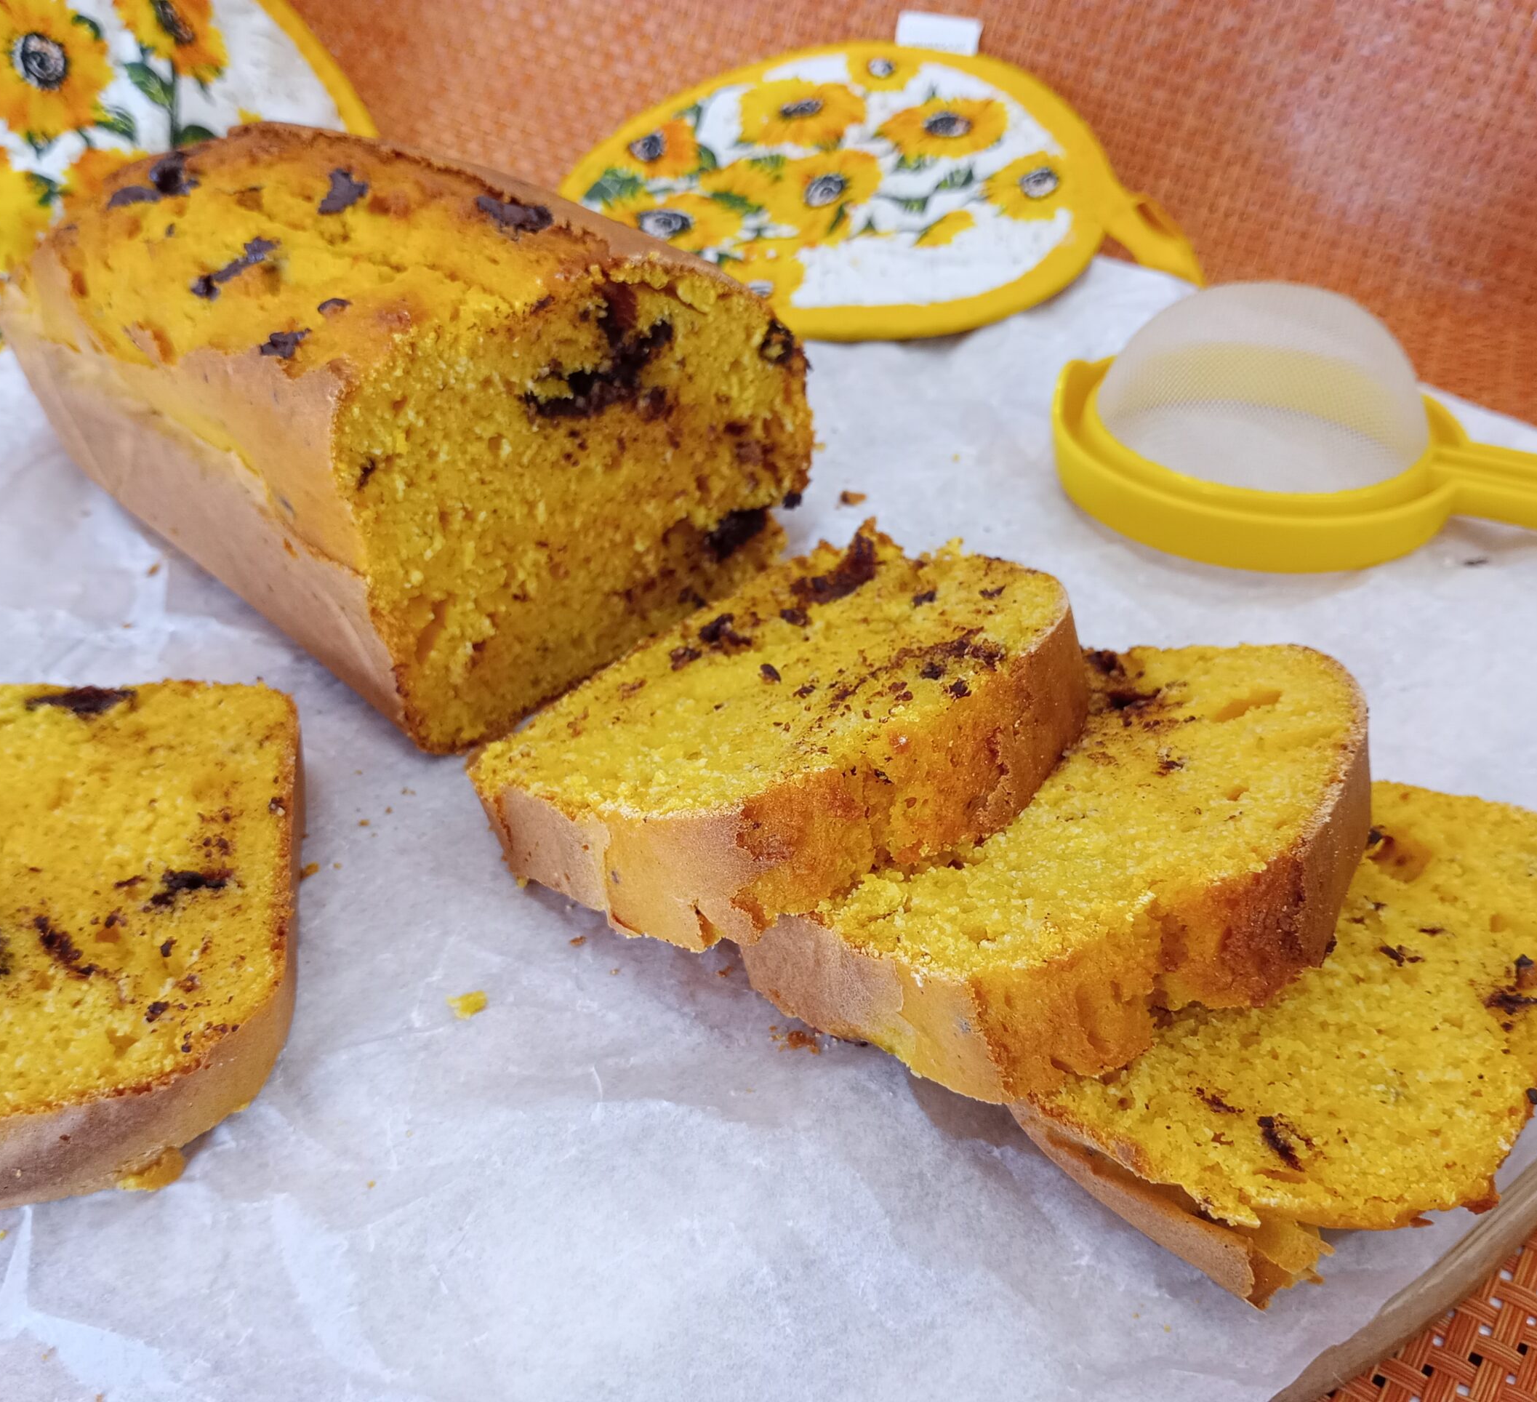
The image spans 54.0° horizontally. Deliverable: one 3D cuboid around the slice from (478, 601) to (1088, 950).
[{"bbox_3d":[0.015,0.003,0.256,0.103,0.020,0.077,-26,18,-28],"label":"slice"}]

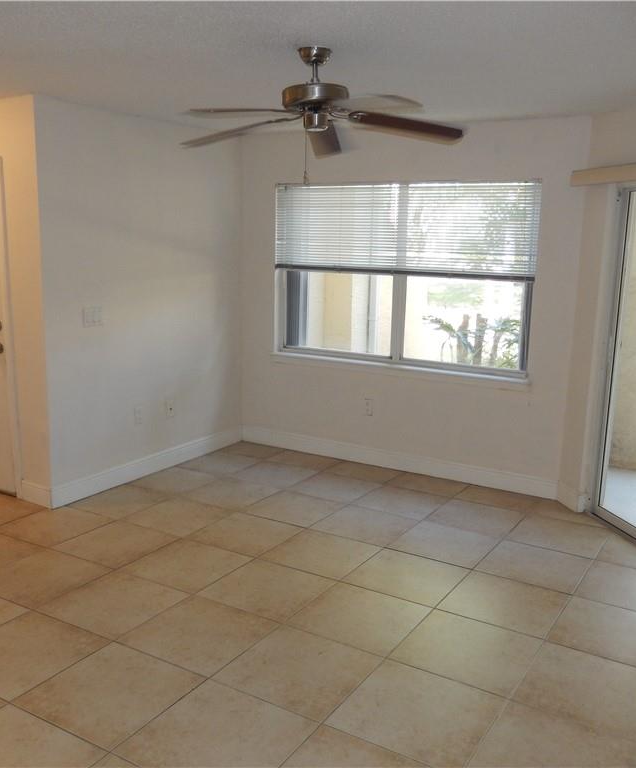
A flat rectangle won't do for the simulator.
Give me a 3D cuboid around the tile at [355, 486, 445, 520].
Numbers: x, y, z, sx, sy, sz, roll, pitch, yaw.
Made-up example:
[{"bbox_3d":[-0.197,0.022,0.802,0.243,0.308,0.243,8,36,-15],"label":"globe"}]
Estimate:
[{"bbox_3d":[0.537,0.772,4.813,0.495,0.012,0.495,7,12,30],"label":"tile"}]

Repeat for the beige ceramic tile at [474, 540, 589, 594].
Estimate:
[{"bbox_3d":[1.133,0.953,3.888,0.497,0.010,0.497,7,12,30],"label":"beige ceramic tile"}]

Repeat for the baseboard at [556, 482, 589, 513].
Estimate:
[{"bbox_3d":[1.624,0.733,4.777,0.018,0.126,0.244,0,10,-9],"label":"baseboard"}]

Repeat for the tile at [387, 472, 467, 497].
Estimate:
[{"bbox_3d":[0.767,0.703,5.151,0.492,0.010,0.375,7,12,31],"label":"tile"}]

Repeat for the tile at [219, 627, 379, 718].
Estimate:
[{"bbox_3d":[-0.072,1.105,2.857,0.492,0.012,0.492,7,12,31],"label":"tile"}]

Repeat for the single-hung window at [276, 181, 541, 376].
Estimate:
[{"bbox_3d":[0.561,-0.796,5.336,2.030,1.280,0.110,7,12,31],"label":"single-hung window"}]

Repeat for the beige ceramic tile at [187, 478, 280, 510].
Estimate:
[{"bbox_3d":[-0.573,0.736,4.872,0.492,0.012,0.492,7,12,31],"label":"beige ceramic tile"}]

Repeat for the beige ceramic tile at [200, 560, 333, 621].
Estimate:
[{"bbox_3d":[-0.239,0.982,3.529,0.492,0.012,0.492,7,12,31],"label":"beige ceramic tile"}]

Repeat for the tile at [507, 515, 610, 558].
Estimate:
[{"bbox_3d":[1.404,0.884,4.338,0.498,0.010,0.500,7,12,30],"label":"tile"}]

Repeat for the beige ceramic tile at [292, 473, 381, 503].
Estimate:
[{"bbox_3d":[0.105,0.719,5.066,0.497,0.010,0.497,7,12,30],"label":"beige ceramic tile"}]

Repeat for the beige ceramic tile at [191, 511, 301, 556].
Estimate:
[{"bbox_3d":[-0.408,0.861,4.222,0.495,0.012,0.495,7,12,30],"label":"beige ceramic tile"}]

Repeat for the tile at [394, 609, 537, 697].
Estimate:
[{"bbox_3d":[0.618,1.094,3.042,0.495,0.012,0.495,7,12,30],"label":"tile"}]

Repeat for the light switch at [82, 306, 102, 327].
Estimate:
[{"bbox_3d":[-1.409,-0.423,4.665,0.022,0.121,0.159,7,12,31],"label":"light switch"}]

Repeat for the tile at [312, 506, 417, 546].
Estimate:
[{"bbox_3d":[0.282,0.847,4.421,0.498,0.010,0.500,7,12,30],"label":"tile"}]

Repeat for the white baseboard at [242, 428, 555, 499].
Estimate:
[{"bbox_3d":[0.481,0.564,5.590,2.640,0.124,0.016,7,12,31],"label":"white baseboard"}]

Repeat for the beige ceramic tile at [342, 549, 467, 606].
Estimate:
[{"bbox_3d":[0.448,0.969,3.716,0.495,0.012,0.495,7,12,30],"label":"beige ceramic tile"}]

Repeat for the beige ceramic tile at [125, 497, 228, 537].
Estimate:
[{"bbox_3d":[-0.842,0.799,4.461,0.492,0.010,0.492,7,12,31],"label":"beige ceramic tile"}]

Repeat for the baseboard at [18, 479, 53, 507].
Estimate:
[{"bbox_3d":[-1.743,0.692,4.597,0.294,0.124,0.016,7,12,31],"label":"baseboard"}]

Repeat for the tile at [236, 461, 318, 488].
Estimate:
[{"bbox_3d":[-0.323,0.665,5.318,0.497,0.010,0.497,7,12,30],"label":"tile"}]

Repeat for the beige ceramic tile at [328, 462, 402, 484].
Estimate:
[{"bbox_3d":[0.345,0.650,5.403,0.492,0.010,0.375,7,12,31],"label":"beige ceramic tile"}]

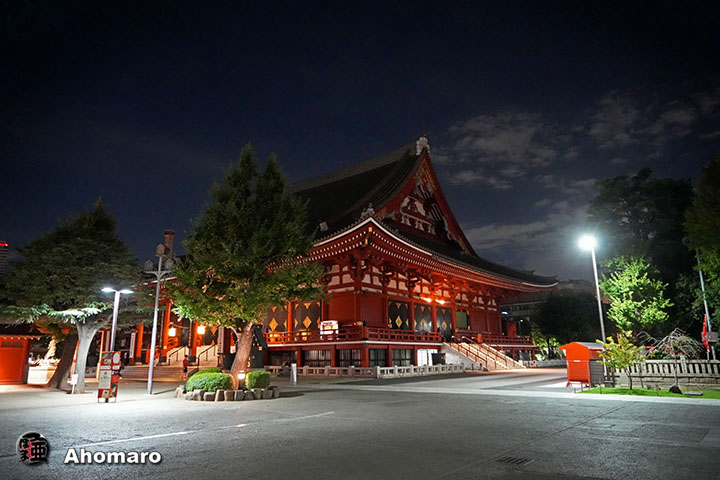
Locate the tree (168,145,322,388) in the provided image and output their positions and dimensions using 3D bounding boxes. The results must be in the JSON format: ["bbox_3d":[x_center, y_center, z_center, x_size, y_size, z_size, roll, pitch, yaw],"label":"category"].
[{"bbox_3d":[-4.918,0.940,20.843,6.600,10.800,6.300,3,-14,-13],"label":"tree"}]

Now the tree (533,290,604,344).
[{"bbox_3d":[25.324,10.693,58.083,8.800,9.100,7.800,-6,-14,23],"label":"tree"}]

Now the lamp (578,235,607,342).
[{"bbox_3d":[12.608,3.713,25.317,0.800,7.700,0.800,11,-17,-40],"label":"lamp"}]

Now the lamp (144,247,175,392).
[{"bbox_3d":[-9.063,3.356,21.200,1.350,6.600,0.950,2,-13,-8],"label":"lamp"}]

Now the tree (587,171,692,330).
[{"bbox_3d":[21.305,2.079,35.459,8.800,15.500,8.200,-8,-15,30],"label":"tree"}]

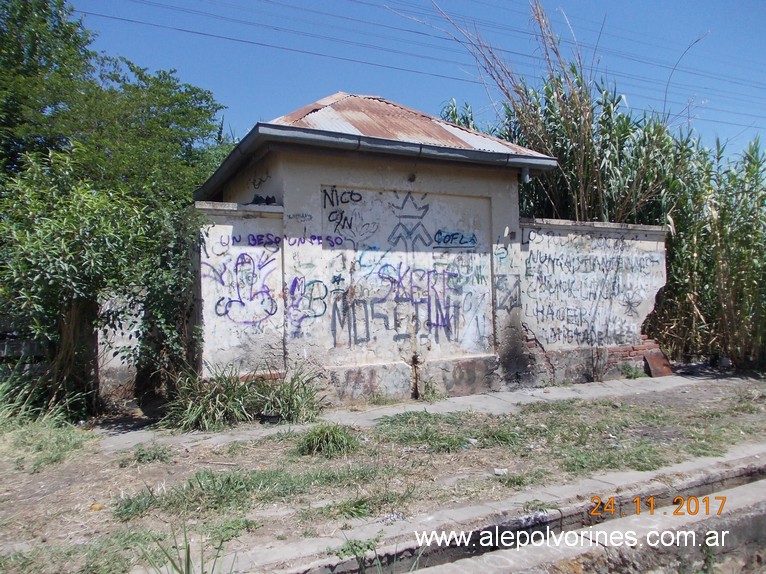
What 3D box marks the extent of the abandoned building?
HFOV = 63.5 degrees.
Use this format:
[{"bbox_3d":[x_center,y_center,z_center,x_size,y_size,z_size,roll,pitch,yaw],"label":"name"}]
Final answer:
[{"bbox_3d":[0.625,-0.709,9.792,7.497,4.341,3.773,0,-2,-27],"label":"abandoned building"}]

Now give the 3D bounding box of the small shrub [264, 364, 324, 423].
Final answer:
[{"bbox_3d":[-0.959,1.118,6.713,0.588,0.549,0.529,0,-2,-27],"label":"small shrub"}]

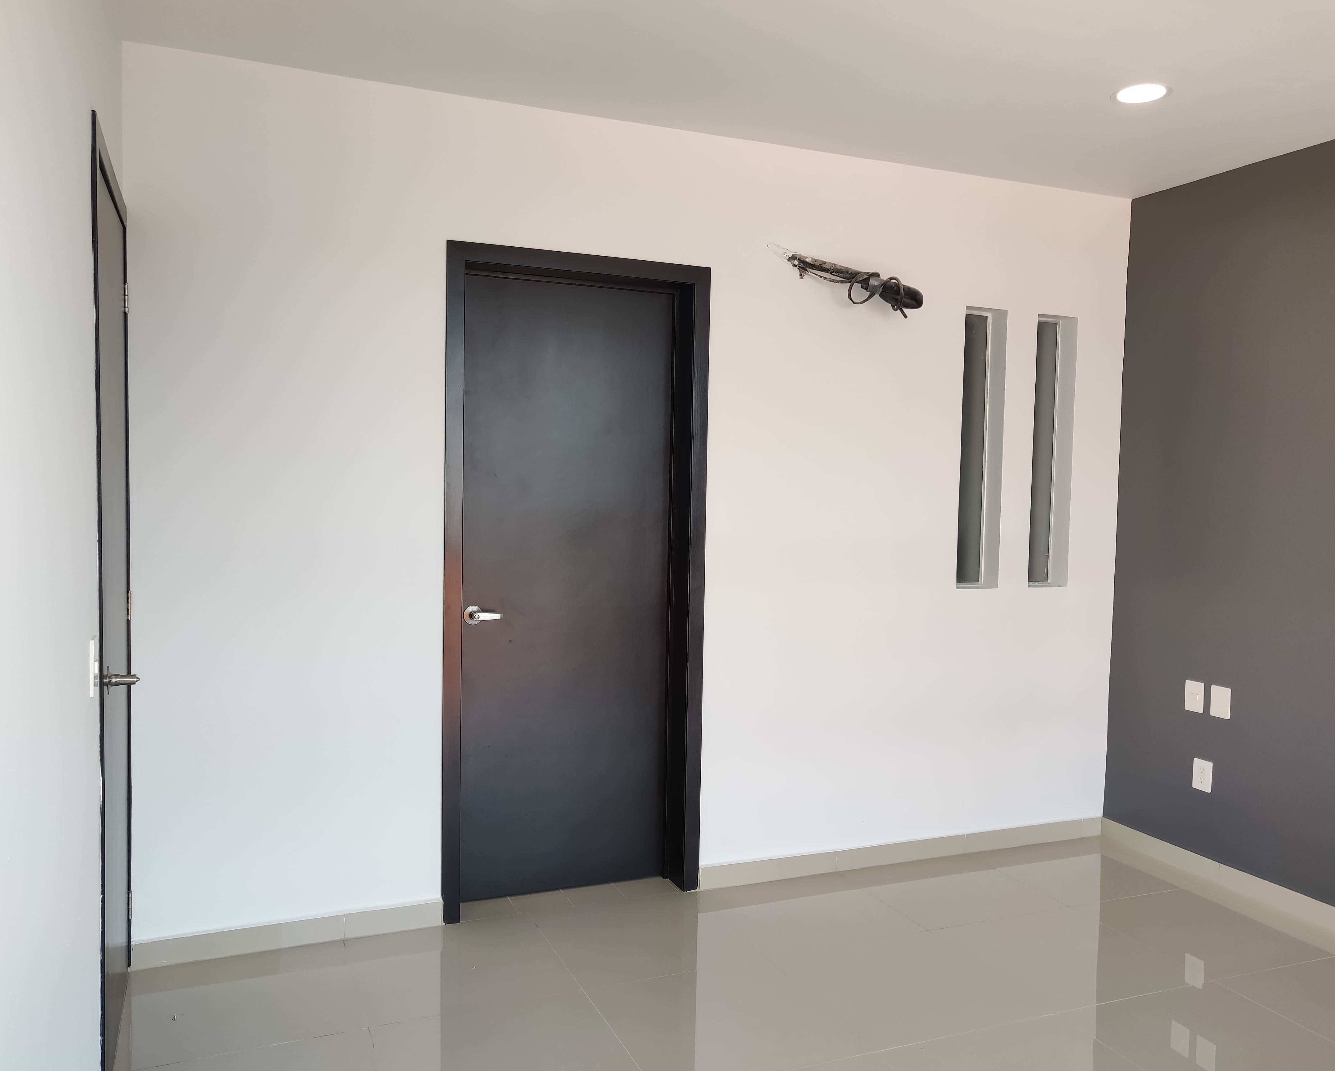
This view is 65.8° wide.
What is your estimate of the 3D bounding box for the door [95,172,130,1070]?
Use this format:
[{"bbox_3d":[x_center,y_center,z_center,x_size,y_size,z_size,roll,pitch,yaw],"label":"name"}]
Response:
[{"bbox_3d":[-1.419,0.226,2.614,0.040,2.143,0.714,0,3,-23],"label":"door"}]

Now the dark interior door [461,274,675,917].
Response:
[{"bbox_3d":[-0.351,0.193,3.670,0.777,2.146,0.040,0,3,-23],"label":"dark interior door"}]

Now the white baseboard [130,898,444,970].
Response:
[{"bbox_3d":[-1.155,1.235,3.200,0.905,0.079,0.015,0,3,-23],"label":"white baseboard"}]

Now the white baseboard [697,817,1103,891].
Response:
[{"bbox_3d":[0.999,1.252,4.104,1.910,0.081,0.015,0,3,-23],"label":"white baseboard"}]

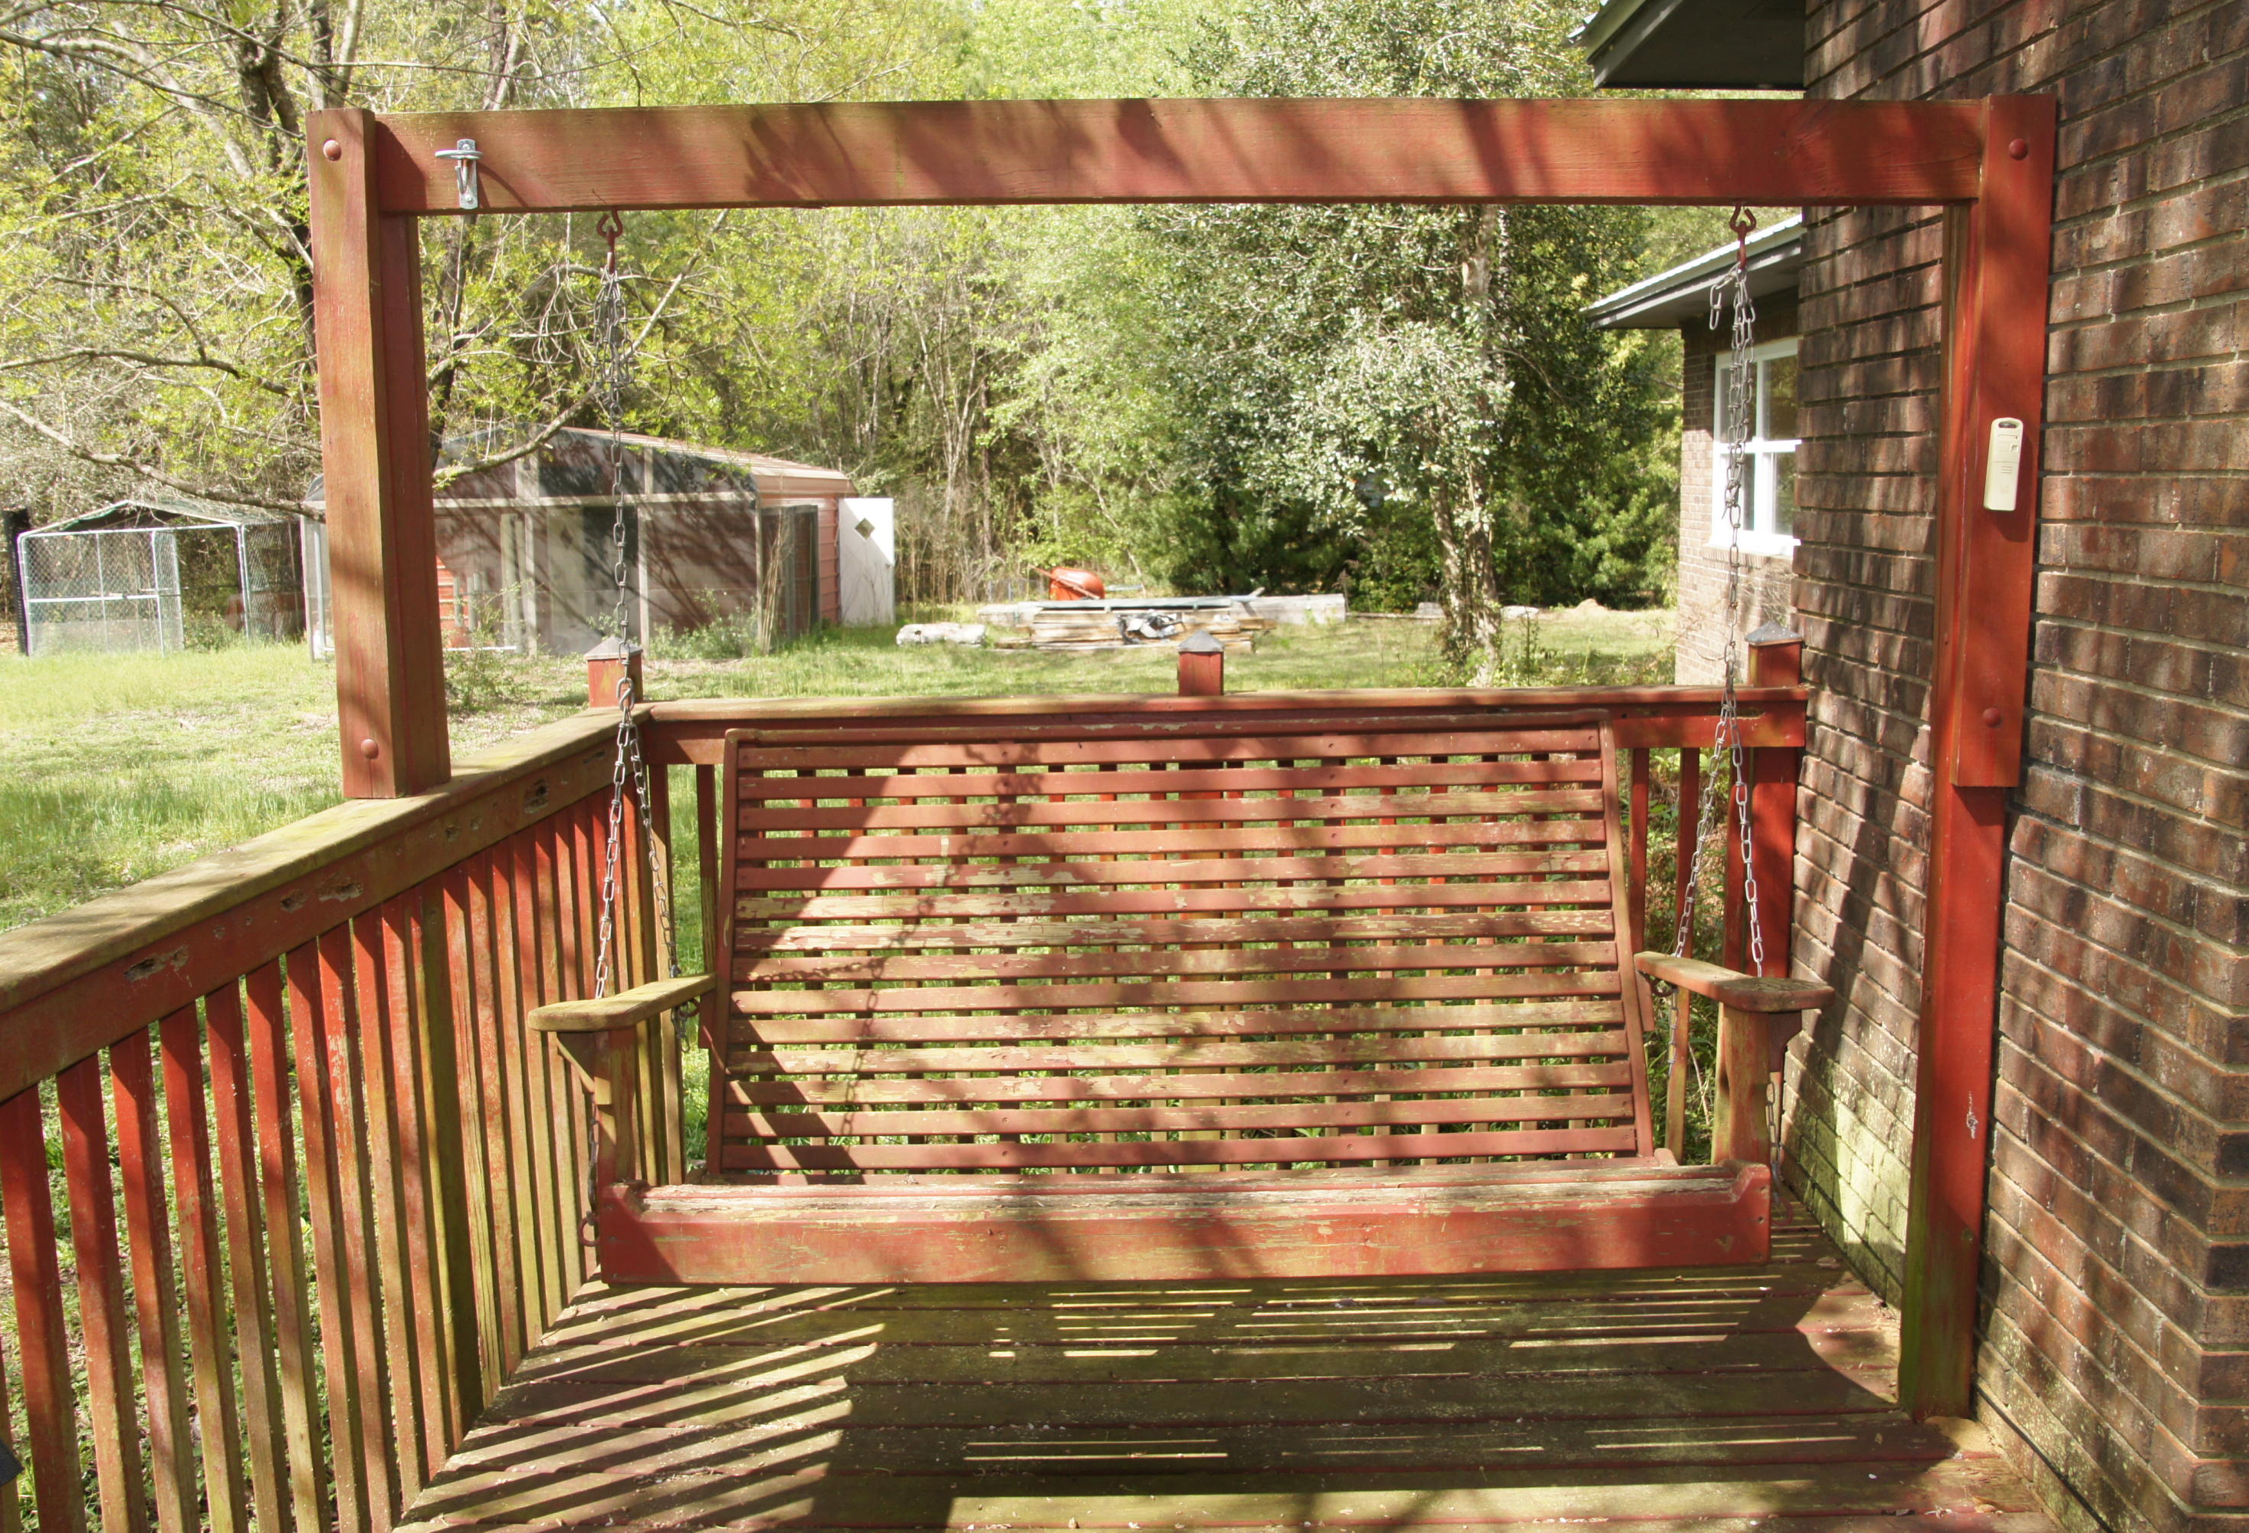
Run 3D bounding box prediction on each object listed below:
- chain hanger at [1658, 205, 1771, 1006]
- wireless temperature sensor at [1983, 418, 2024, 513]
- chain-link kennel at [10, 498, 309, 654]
[{"bbox_3d":[0.895,-0.185,2.911,0.080,1.285,0.470,-1,8,1],"label":"chain hanger"},{"bbox_3d":[1.249,-0.428,2.722,0.038,0.131,0.023,3,8,9],"label":"wireless temperature sensor"},{"bbox_3d":[-14.304,-2.842,28.724,3.000,2.215,3.000,-2,8,-9],"label":"chain-link kennel"}]

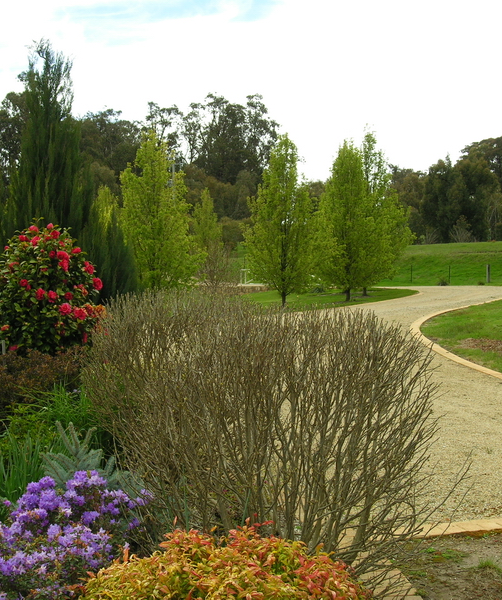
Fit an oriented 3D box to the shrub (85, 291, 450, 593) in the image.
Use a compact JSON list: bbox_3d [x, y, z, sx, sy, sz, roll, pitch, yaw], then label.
[{"bbox_3d":[0.094,0.769,5.900,2.000,1.450,1.600,0,2,0],"label":"shrub"}]

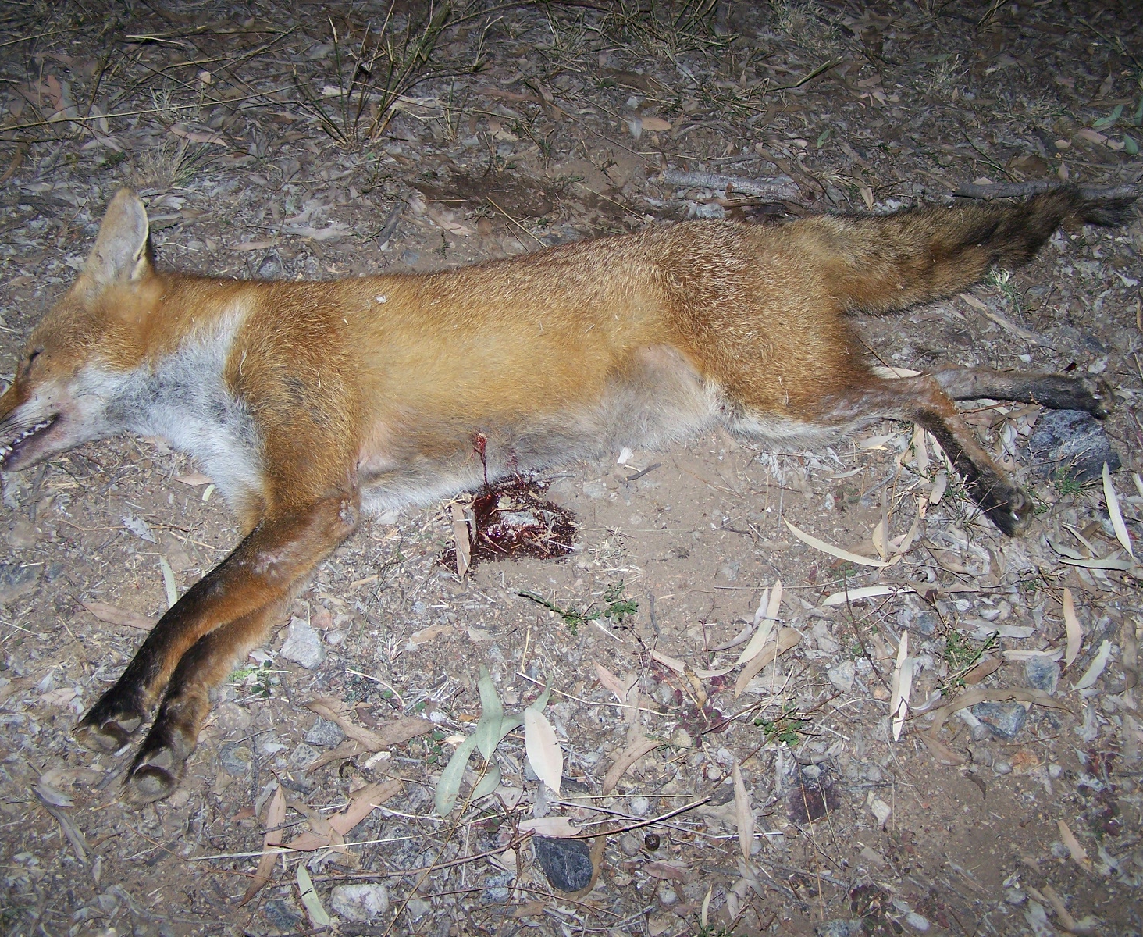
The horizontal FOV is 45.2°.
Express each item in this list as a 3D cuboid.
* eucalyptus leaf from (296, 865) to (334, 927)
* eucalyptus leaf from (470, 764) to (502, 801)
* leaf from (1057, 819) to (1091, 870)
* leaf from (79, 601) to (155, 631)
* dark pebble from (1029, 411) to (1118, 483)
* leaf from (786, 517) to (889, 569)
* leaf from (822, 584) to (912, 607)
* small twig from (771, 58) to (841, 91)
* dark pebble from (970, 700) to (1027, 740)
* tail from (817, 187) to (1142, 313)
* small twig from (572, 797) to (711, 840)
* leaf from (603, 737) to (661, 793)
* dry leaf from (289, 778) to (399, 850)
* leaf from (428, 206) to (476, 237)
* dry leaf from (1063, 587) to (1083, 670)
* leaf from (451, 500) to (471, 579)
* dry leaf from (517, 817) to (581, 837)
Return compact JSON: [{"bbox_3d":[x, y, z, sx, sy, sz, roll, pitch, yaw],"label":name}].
[{"bbox_3d":[-0.167,0.275,0.886,0.011,0.006,0.045,-26,58,-18],"label":"eucalyptus leaf"},{"bbox_3d":[-0.056,0.216,0.943,0.014,0.009,0.040,21,53,16],"label":"eucalyptus leaf"},{"bbox_3d":[0.332,0.248,0.906,0.010,0.006,0.034,-15,55,-11],"label":"leaf"},{"bbox_3d":[-0.347,0.114,1.060,0.077,0.010,0.013,12,50,10],"label":"leaf"},{"bbox_3d":[0.409,-0.017,1.122,0.071,0.035,0.057,0,50,0],"label":"dark pebble"},{"bbox_3d":[0.204,0.062,1.071,0.091,0.010,0.014,25,54,20],"label":"leaf"},{"bbox_3d":[0.224,0.095,1.038,0.073,0.009,0.012,-8,51,-7],"label":"leaf"},{"bbox_3d":[0.269,-0.440,1.541,0.111,0.012,0.016,-29,55,-23],"label":"small twig"},{"bbox_3d":[0.310,0.182,0.991,0.039,0.025,0.029,1,49,1],"label":"dark pebble"},{"bbox_3d":[0.339,-0.185,1.175,0.330,0.068,0.088,-17,56,-12],"label":"tail"},{"bbox_3d":[0.050,0.244,0.949,0.103,0.008,0.008,-13,50,-11],"label":"small twig"},{"bbox_3d":[0.038,0.203,0.949,0.014,0.009,0.058,36,59,27],"label":"leaf"},{"bbox_3d":[-0.152,0.231,0.916,0.087,0.010,0.020,-27,58,-18],"label":"dry leaf"},{"bbox_3d":[-0.120,-0.235,1.319,0.059,0.007,0.014,31,57,23],"label":"leaf"},{"bbox_3d":[0.385,0.123,1.051,0.013,0.012,0.078,11,50,9],"label":"dry leaf"},{"bbox_3d":[-0.086,0.054,1.047,0.013,0.006,0.067,-6,54,-4],"label":"leaf"},{"bbox_3d":[-0.015,0.238,0.912,0.040,0.007,0.012,1,54,1],"label":"dry leaf"}]

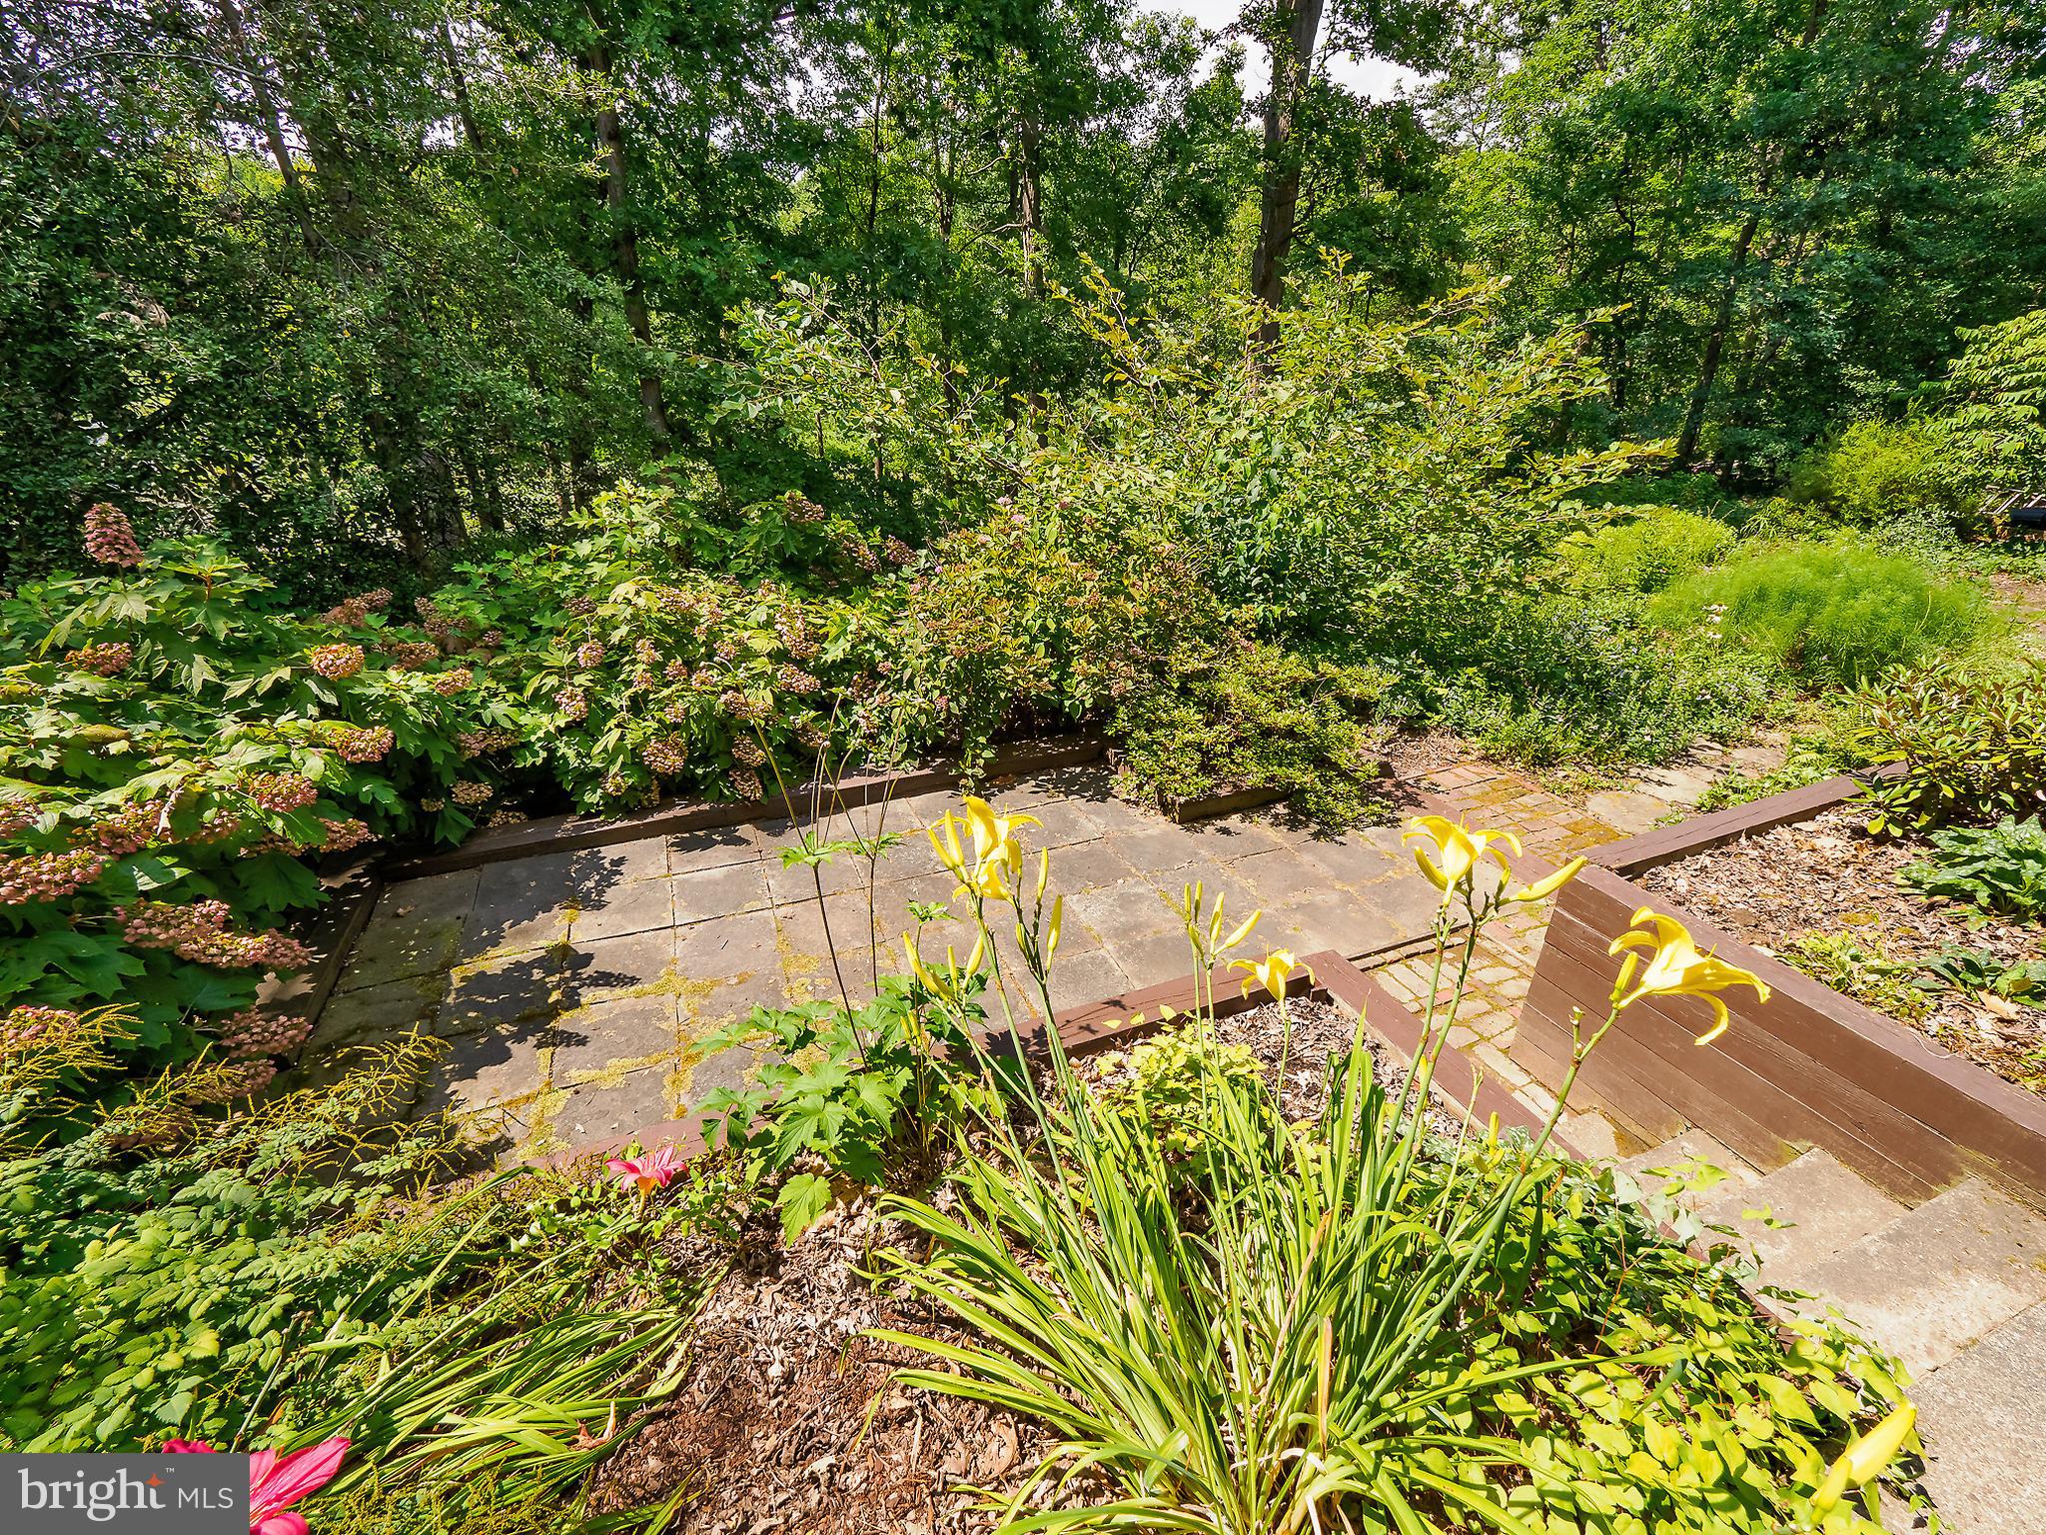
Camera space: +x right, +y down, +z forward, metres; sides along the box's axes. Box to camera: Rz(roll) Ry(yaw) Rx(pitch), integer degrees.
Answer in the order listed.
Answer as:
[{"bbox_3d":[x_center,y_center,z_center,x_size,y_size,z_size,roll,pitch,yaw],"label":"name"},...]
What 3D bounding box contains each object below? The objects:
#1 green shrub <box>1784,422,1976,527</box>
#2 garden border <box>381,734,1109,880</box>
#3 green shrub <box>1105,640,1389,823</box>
[{"bbox_3d":[10.674,-3.621,10.300,1.600,1.220,1.450,23,33,39],"label":"green shrub"},{"bbox_3d":[-1.248,0.166,4.540,3.758,0.103,0.198,-9,27,-19],"label":"garden border"},{"bbox_3d":[1.256,-0.247,4.702,1.260,0.661,0.991,-9,27,-19],"label":"green shrub"}]

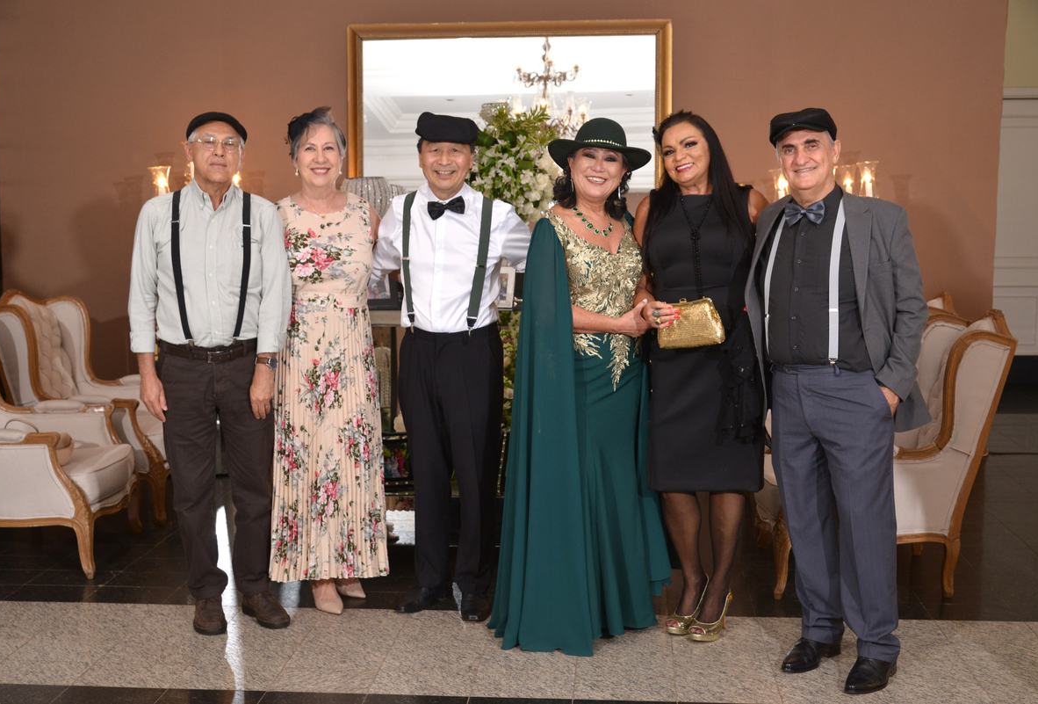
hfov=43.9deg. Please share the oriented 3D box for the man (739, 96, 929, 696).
[{"bbox_3d":[0.955,0.129,3.842,0.570,1.710,0.380,5,9,36],"label":"man"}]

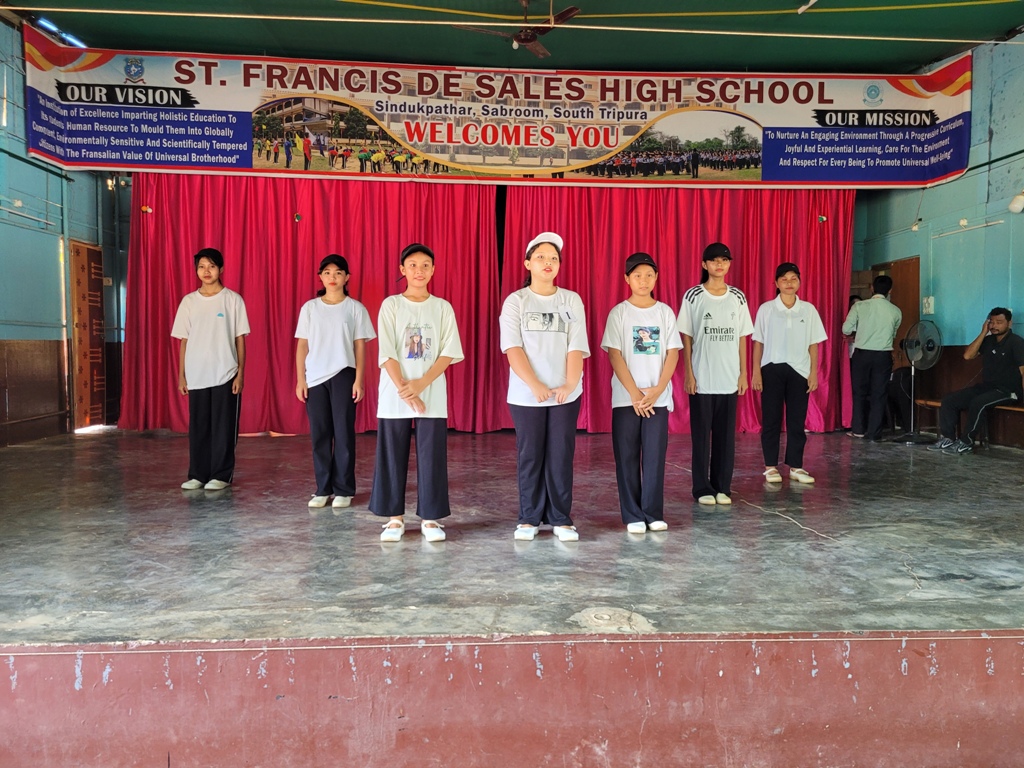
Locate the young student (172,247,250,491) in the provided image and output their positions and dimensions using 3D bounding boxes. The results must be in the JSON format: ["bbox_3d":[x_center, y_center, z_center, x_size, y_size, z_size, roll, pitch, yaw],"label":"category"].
[{"bbox_3d":[-1.992,-0.109,5.099,0.477,1.580,0.290,0,3,-5],"label":"young student"}]

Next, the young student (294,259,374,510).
[{"bbox_3d":[-1.057,-0.027,4.609,0.476,1.487,0.290,0,3,-6],"label":"young student"}]

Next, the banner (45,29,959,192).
[{"bbox_3d":[-0.012,-2.749,7.733,9.060,1.242,0.679,0,3,-3],"label":"banner"}]

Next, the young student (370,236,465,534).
[{"bbox_3d":[-0.472,0.033,3.845,0.458,1.459,0.340,0,3,-7],"label":"young student"}]

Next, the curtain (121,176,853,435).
[{"bbox_3d":[-0.172,-0.888,8.290,7.904,2.797,0.300,0,3,-3],"label":"curtain"}]

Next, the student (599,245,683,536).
[{"bbox_3d":[0.684,0.039,4.072,0.414,1.448,0.330,1,3,2],"label":"student"}]

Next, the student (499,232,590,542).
[{"bbox_3d":[0.165,0.004,3.888,0.448,1.526,0.340,0,3,-3],"label":"student"}]

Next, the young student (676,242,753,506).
[{"bbox_3d":[1.261,-0.072,4.787,0.457,1.604,0.290,1,3,0],"label":"young student"}]

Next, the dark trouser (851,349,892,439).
[{"bbox_3d":[3.882,0.086,8.285,0.420,0.935,0.280,1,3,5],"label":"dark trouser"}]

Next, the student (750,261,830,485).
[{"bbox_3d":[1.997,-0.081,5.533,0.527,1.560,0.290,1,3,3],"label":"student"}]

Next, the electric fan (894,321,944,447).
[{"bbox_3d":[4.274,-0.040,8.091,0.480,1.253,0.410,-1,3,-20],"label":"electric fan"}]

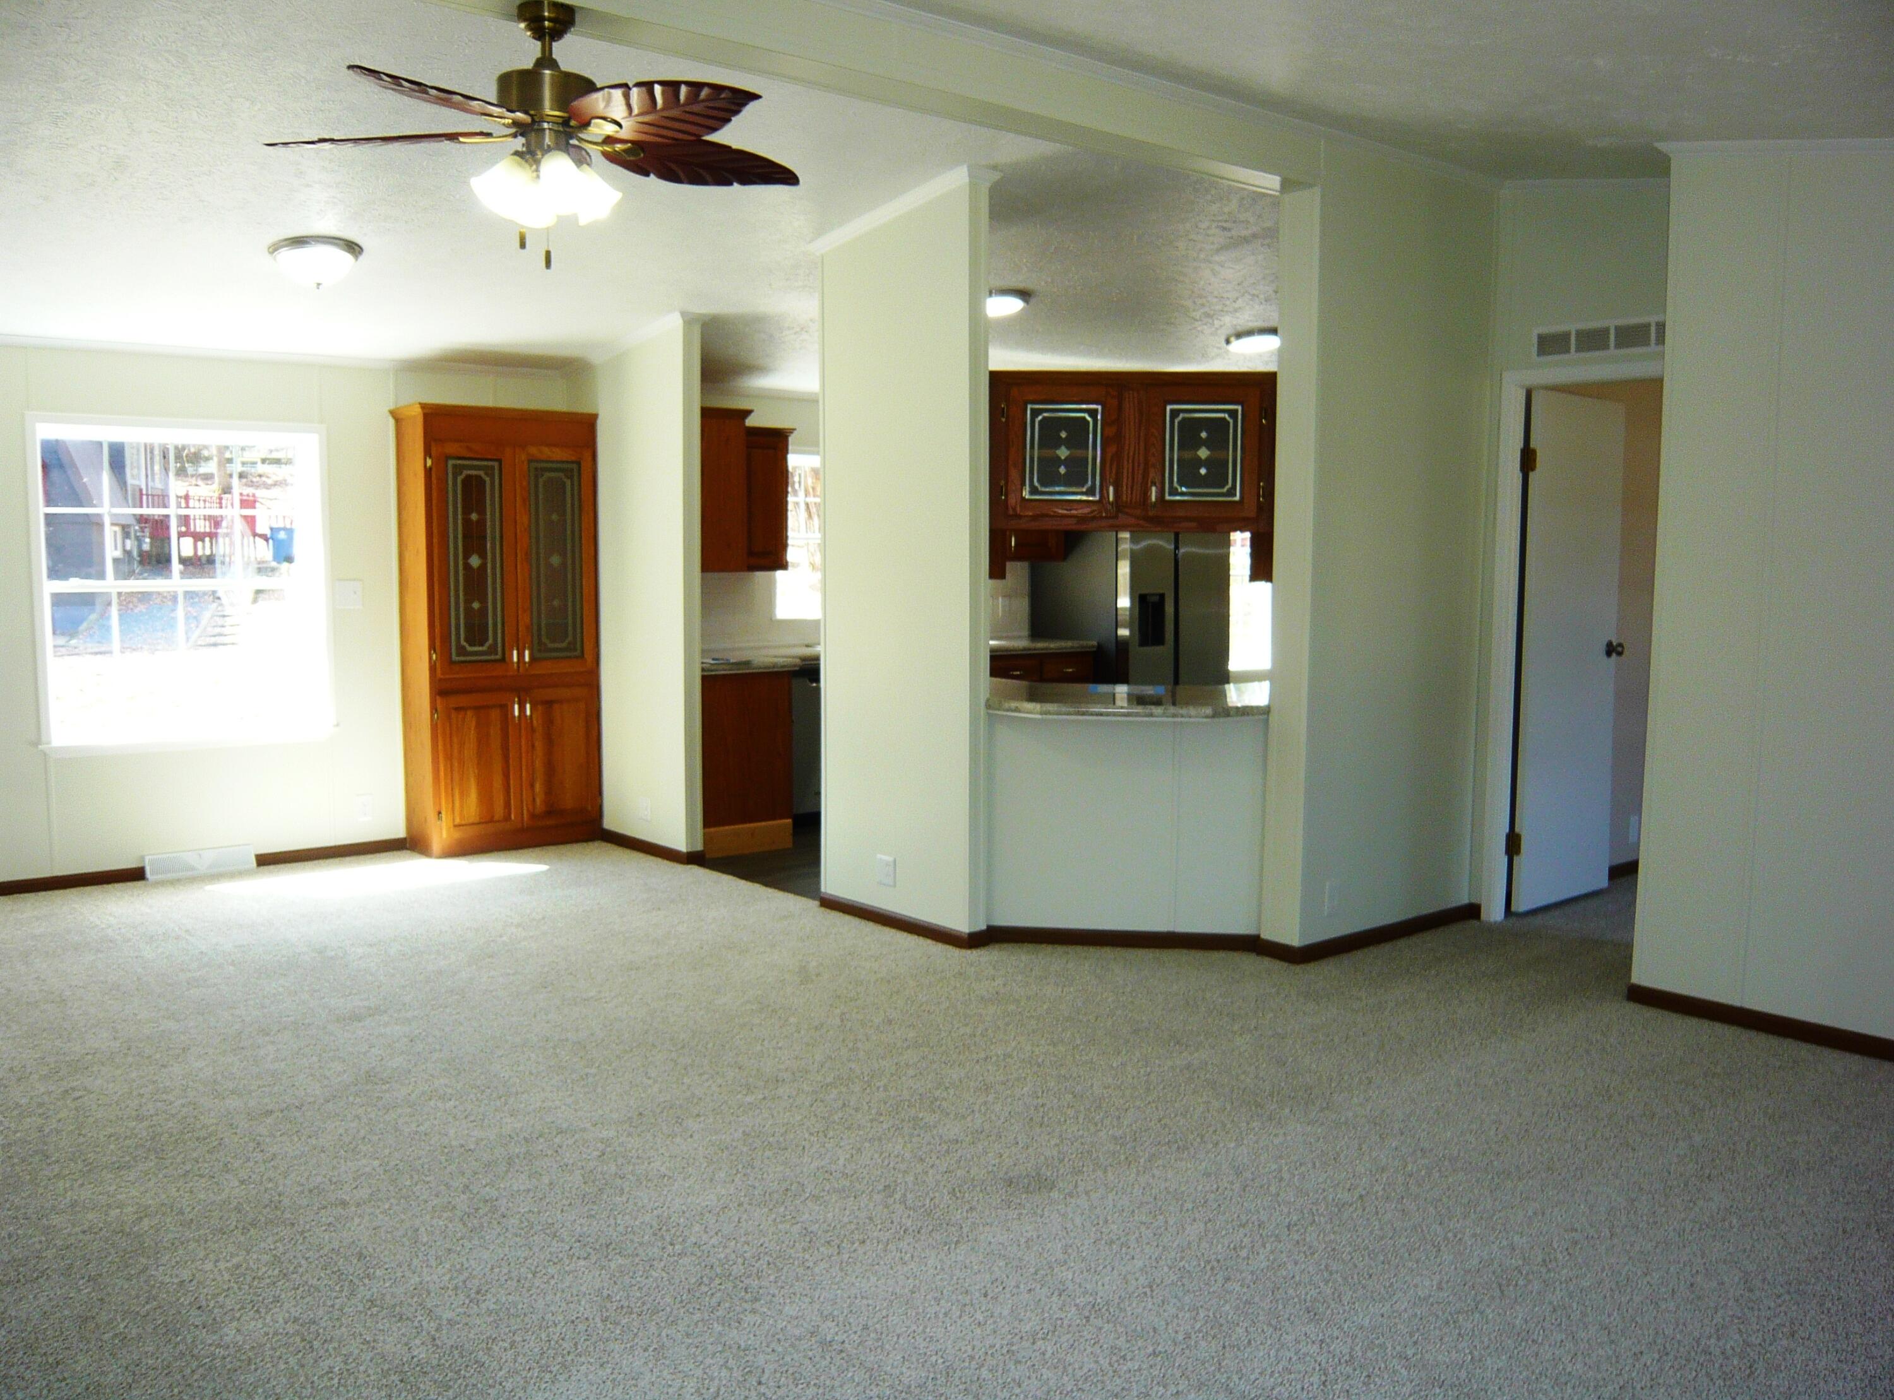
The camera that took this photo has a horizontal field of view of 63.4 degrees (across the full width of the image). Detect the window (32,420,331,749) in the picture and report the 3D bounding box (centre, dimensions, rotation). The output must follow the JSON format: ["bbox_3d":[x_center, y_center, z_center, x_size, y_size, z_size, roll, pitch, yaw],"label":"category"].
[{"bbox_3d":[-3.310,-0.509,6.712,1.169,1.387,0.092,-4,7,-39],"label":"window"}]

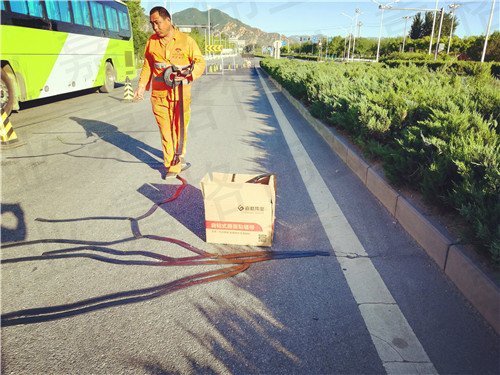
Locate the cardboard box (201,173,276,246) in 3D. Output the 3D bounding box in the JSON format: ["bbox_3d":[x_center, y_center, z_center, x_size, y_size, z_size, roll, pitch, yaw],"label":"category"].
[{"bbox_3d":[-0.067,0.153,2.679,0.470,0.450,0.250,2,20,6],"label":"cardboard box"}]

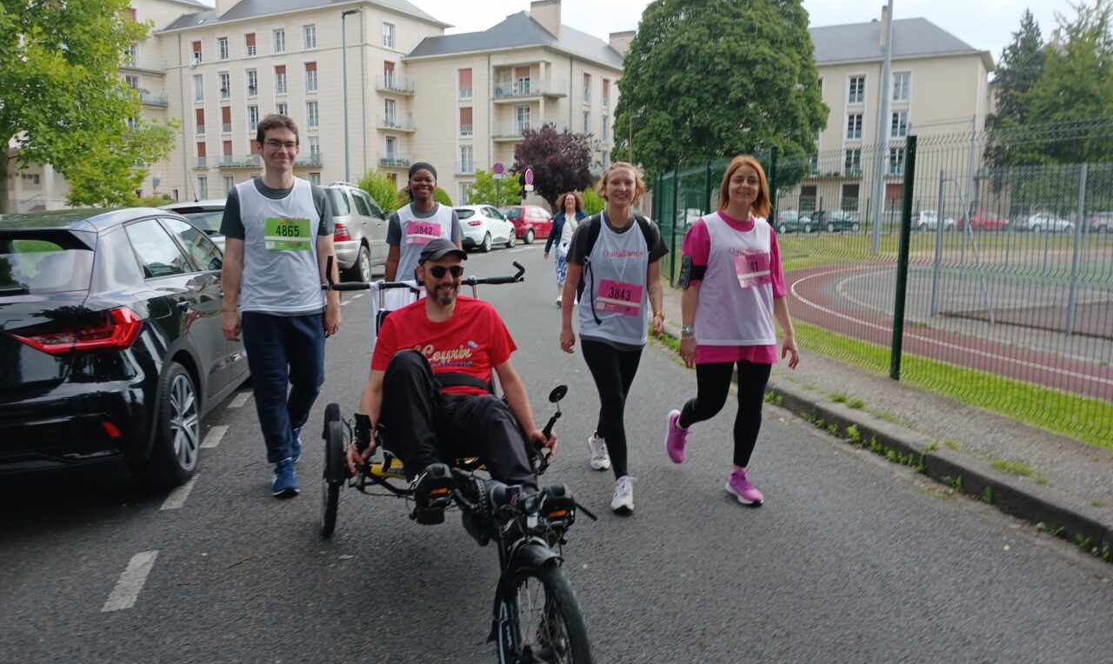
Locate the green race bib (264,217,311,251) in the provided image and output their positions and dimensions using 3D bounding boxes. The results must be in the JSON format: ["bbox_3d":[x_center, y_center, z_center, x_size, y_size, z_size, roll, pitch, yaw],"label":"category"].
[{"bbox_3d":[-1.282,-0.467,3.990,0.214,0.150,0.015,-2,9,-19],"label":"green race bib"}]

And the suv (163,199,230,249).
[{"bbox_3d":[-3.984,-0.974,10.832,1.770,1.470,4.150,0,8,-7],"label":"suv"}]

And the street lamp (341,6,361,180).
[{"bbox_3d":[-6.916,-6.899,28.490,0.720,8.000,0.250,2,8,6],"label":"street lamp"}]

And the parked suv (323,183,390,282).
[{"bbox_3d":[-4.387,-2.016,16.715,1.860,1.820,4.620,1,8,2],"label":"parked suv"}]

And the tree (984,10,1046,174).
[{"bbox_3d":[33.769,-15.045,60.401,5.200,15.870,5.200,1,8,0],"label":"tree"}]

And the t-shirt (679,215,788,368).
[{"bbox_3d":[0.869,-0.207,4.081,0.490,0.740,0.310,-1,9,-14],"label":"t-shirt"}]

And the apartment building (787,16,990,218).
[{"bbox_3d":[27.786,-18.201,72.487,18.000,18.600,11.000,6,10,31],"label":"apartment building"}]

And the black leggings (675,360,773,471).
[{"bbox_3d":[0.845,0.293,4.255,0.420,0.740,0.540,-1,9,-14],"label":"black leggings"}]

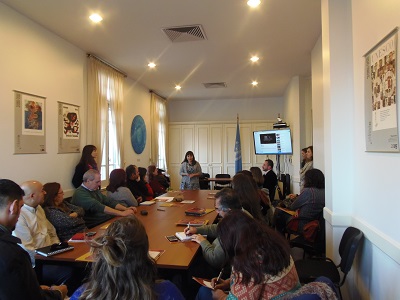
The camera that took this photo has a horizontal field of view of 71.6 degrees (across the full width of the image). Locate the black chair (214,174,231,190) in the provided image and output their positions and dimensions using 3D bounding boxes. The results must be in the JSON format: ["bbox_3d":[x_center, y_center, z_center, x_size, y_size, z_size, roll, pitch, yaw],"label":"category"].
[{"bbox_3d":[0.730,1.190,8.650,0.530,0.820,0.550,0,0,10],"label":"black chair"}]

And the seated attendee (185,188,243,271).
[{"bbox_3d":[0.230,0.960,2.470,0.800,1.200,0.560,0,0,5],"label":"seated attendee"}]

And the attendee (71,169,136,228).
[{"bbox_3d":[-1.180,0.930,3.430,0.850,1.300,0.560,0,0,7],"label":"attendee"}]

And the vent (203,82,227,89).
[{"bbox_3d":[0.400,-1.730,7.450,0.590,0.060,0.590,0,0,10],"label":"vent"}]

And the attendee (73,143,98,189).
[{"bbox_3d":[-1.940,0.745,4.750,0.400,1.660,0.460,0,0,-18],"label":"attendee"}]

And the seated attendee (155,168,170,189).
[{"bbox_3d":[-0.820,0.980,6.200,0.650,1.200,0.500,0,0,-18],"label":"seated attendee"}]

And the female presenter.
[{"bbox_3d":[-0.200,0.800,6.200,0.500,1.580,0.340,0,0,3],"label":"female presenter"}]

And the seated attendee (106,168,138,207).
[{"bbox_3d":[-1.100,0.930,4.080,0.720,1.280,0.500,0,0,-37],"label":"seated attendee"}]

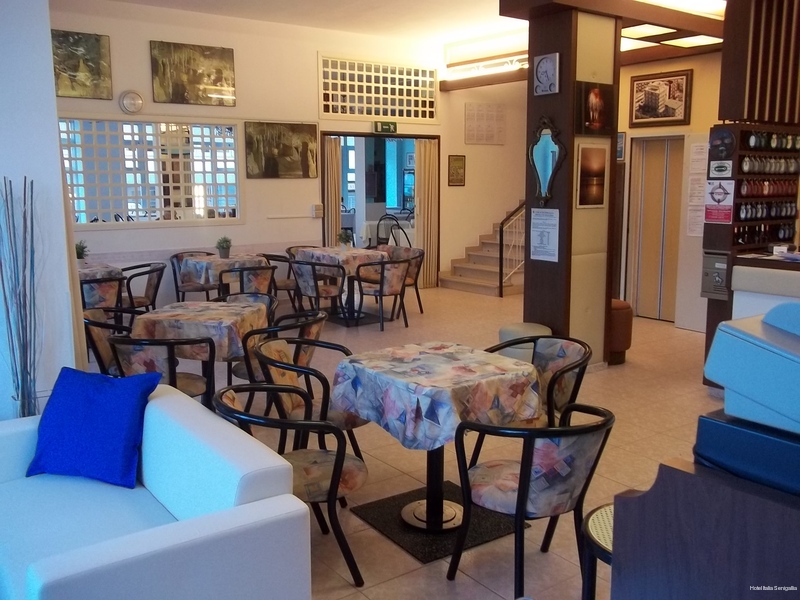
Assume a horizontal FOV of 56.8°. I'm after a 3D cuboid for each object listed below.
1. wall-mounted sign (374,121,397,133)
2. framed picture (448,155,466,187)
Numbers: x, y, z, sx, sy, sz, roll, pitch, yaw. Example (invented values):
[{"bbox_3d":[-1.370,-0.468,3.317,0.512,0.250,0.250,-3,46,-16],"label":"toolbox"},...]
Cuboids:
[{"bbox_3d":[-0.202,-2.341,10.053,0.345,0.145,0.070,-7,11,-34],"label":"wall-mounted sign"},{"bbox_3d":[0.802,-1.781,10.197,0.030,0.428,0.315,-8,12,-40],"label":"framed picture"}]

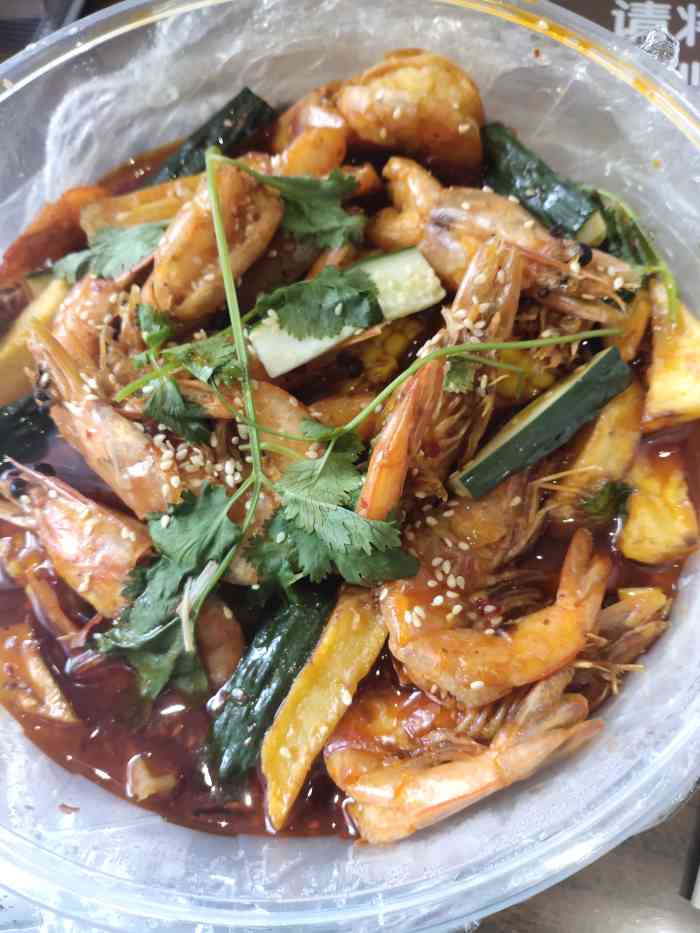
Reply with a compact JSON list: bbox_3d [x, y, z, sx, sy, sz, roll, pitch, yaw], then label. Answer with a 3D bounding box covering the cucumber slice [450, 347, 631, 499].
[{"bbox_3d":[0.054,-0.009,0.204,0.055,0.012,0.013,-38,72,-8],"label":"cucumber slice"}]

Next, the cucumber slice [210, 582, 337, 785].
[{"bbox_3d":[-0.019,0.058,0.201,0.017,0.013,0.056,24,85,11],"label":"cucumber slice"}]

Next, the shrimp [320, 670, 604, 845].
[{"bbox_3d":[0.030,0.074,0.185,0.067,0.021,0.028,-17,70,-3],"label":"shrimp"}]

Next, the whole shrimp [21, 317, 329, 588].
[{"bbox_3d":[-0.052,-0.014,0.208,0.098,0.028,0.053,35,75,14],"label":"whole shrimp"}]

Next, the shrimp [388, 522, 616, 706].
[{"bbox_3d":[0.040,0.035,0.193,0.058,0.022,0.046,-14,70,-2],"label":"shrimp"}]

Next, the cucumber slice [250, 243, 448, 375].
[{"bbox_3d":[0.000,-0.043,0.215,0.054,0.011,0.015,-26,71,-7],"label":"cucumber slice"}]

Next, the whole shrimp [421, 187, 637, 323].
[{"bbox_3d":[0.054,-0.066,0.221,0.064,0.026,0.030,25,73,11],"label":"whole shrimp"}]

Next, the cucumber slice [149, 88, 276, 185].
[{"bbox_3d":[-0.049,-0.114,0.264,0.049,0.012,0.016,-32,70,11],"label":"cucumber slice"}]

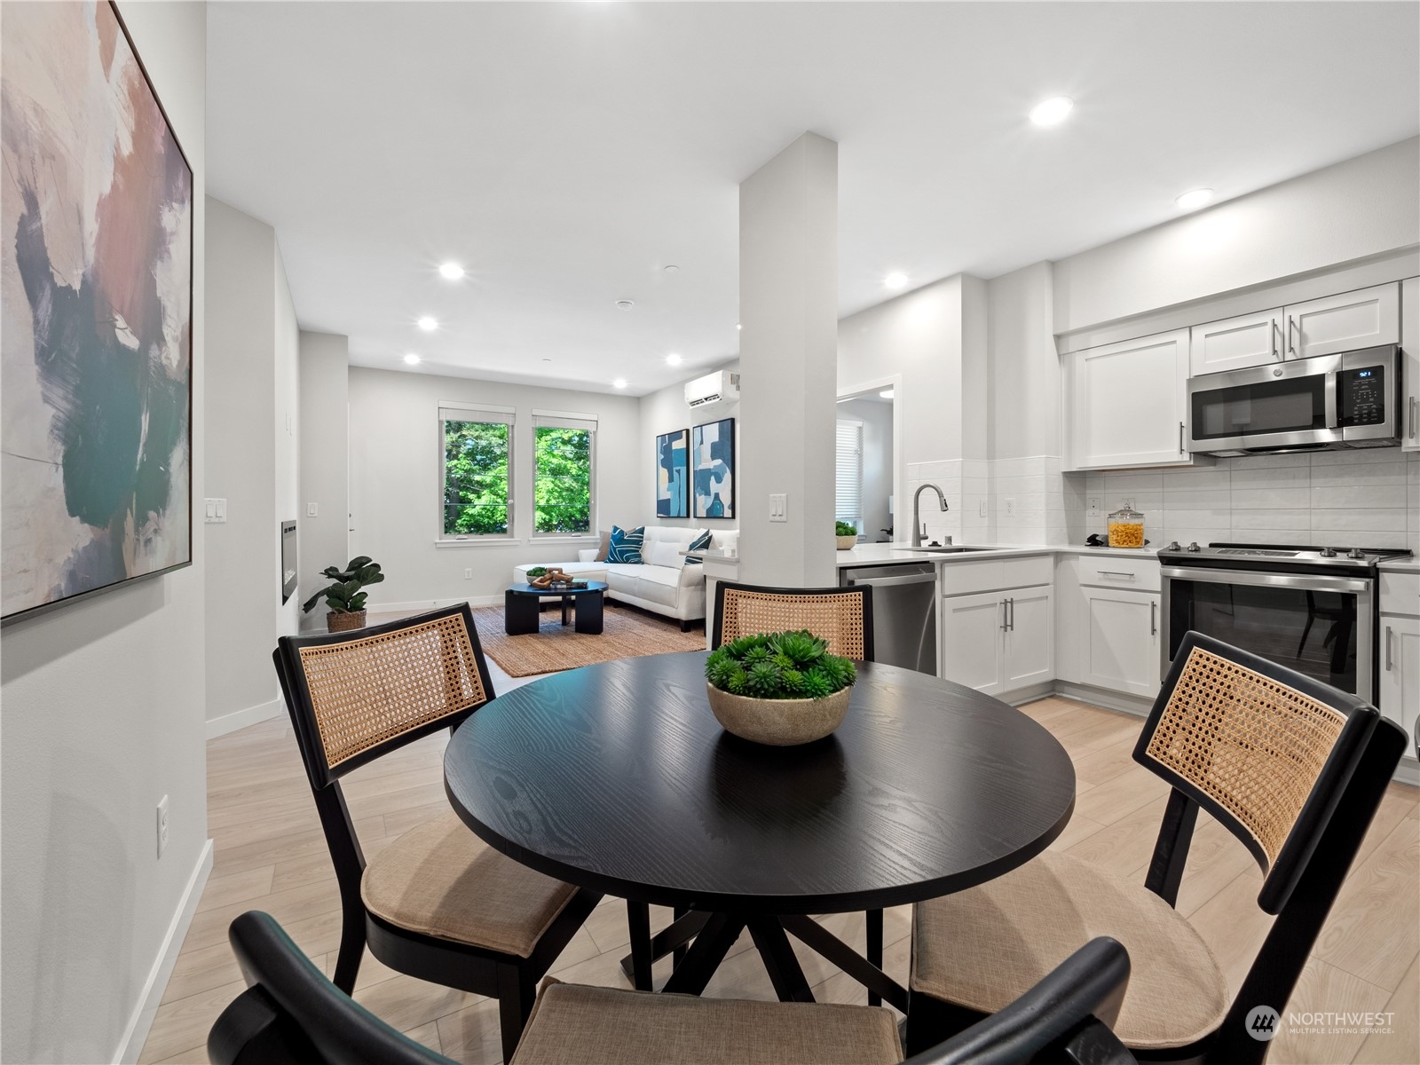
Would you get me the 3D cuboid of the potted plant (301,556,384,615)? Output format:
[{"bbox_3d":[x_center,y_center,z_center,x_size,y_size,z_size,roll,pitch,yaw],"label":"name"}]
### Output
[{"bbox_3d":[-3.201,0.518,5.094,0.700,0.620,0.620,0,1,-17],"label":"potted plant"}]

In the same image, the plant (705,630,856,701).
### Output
[{"bbox_3d":[0.115,0.208,0.975,0.255,0.100,0.250,0,1,0],"label":"plant"}]

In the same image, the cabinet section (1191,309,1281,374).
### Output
[{"bbox_3d":[2.951,-1.013,3.167,0.320,0.292,0.379,-1,1,-33],"label":"cabinet section"}]

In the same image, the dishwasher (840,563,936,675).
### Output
[{"bbox_3d":[0.719,0.600,2.995,0.600,0.860,0.600,-1,2,-32],"label":"dishwasher"}]

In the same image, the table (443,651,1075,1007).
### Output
[{"bbox_3d":[0.073,0.705,1.058,1.000,0.750,1.000,0,1,0],"label":"table"}]

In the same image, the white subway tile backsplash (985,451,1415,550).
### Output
[{"bbox_3d":[2.676,-0.186,3.394,0.480,0.570,1.850,-1,2,-32],"label":"white subway tile backsplash"}]

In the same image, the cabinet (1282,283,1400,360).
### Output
[{"bbox_3d":[3.157,-1.002,2.842,0.340,0.280,0.376,-1,2,-32],"label":"cabinet"}]

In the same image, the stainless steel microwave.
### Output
[{"bbox_3d":[3.030,-0.638,2.990,0.410,0.420,0.757,-1,2,-32],"label":"stainless steel microwave"}]

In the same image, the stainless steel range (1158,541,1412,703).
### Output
[{"bbox_3d":[2.863,0.573,2.919,0.670,0.935,0.765,-1,2,-32],"label":"stainless steel range"}]

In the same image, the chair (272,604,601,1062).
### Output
[{"bbox_3d":[-0.480,0.660,1.247,0.610,0.900,0.500,1,2,21],"label":"chair"}]

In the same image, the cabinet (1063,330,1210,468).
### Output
[{"bbox_3d":[2.654,-0.775,3.557,0.330,0.750,0.660,-1,2,-32],"label":"cabinet"}]

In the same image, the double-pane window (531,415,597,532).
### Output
[{"bbox_3d":[-1.983,-0.793,7.881,0.885,1.665,0.120,-1,2,-32],"label":"double-pane window"}]

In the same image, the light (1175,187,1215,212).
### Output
[{"bbox_3d":[2.615,-1.792,3.092,0.160,0.030,0.160,-1,2,-32],"label":"light"}]

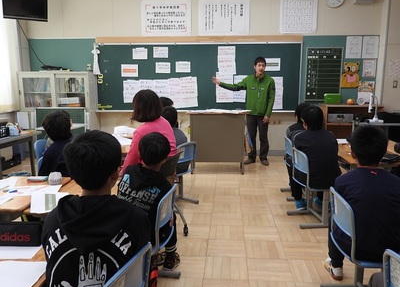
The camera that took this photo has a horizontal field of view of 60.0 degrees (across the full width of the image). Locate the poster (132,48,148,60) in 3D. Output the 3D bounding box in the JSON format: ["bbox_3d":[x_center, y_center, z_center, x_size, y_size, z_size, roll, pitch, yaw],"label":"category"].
[{"bbox_3d":[-1.057,-1.584,6.115,0.264,0.189,0.010,1,10,5],"label":"poster"}]

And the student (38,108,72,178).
[{"bbox_3d":[-1.177,0.240,3.038,0.450,1.090,0.640,6,11,34],"label":"student"}]

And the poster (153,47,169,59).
[{"bbox_3d":[-0.692,-1.600,6.081,0.263,0.184,0.010,1,10,5],"label":"poster"}]

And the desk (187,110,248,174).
[{"bbox_3d":[0.279,-0.029,5.181,0.900,0.900,0.480,0,9,5],"label":"desk"}]

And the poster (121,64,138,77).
[{"bbox_3d":[-1.256,-1.302,6.179,0.308,0.222,0.010,1,10,5],"label":"poster"}]

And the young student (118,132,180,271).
[{"bbox_3d":[-0.318,0.405,2.202,0.410,1.010,0.580,2,10,13],"label":"young student"}]

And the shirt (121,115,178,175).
[{"bbox_3d":[-0.443,0.066,3.050,0.460,0.560,0.400,-6,11,-30],"label":"shirt"}]

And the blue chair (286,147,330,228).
[{"bbox_3d":[1.099,0.397,3.250,0.430,0.685,0.370,-2,10,-10],"label":"blue chair"}]

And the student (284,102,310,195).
[{"bbox_3d":[1.198,0.058,4.080,0.430,1.080,0.660,0,9,5],"label":"student"}]

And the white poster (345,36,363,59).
[{"bbox_3d":[2.596,-1.624,5.848,0.249,0.360,0.010,1,10,5],"label":"white poster"}]

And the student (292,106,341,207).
[{"bbox_3d":[1.084,0.175,3.316,0.440,1.100,0.680,1,10,8],"label":"student"}]

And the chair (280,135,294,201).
[{"bbox_3d":[1.195,0.274,3.948,0.460,0.680,0.390,1,10,5],"label":"chair"}]

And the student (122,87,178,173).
[{"bbox_3d":[-0.465,0.117,3.263,0.480,1.250,0.720,-7,12,-37],"label":"student"}]

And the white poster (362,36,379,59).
[{"bbox_3d":[2.880,-1.619,5.837,0.257,0.360,0.010,0,9,5],"label":"white poster"}]

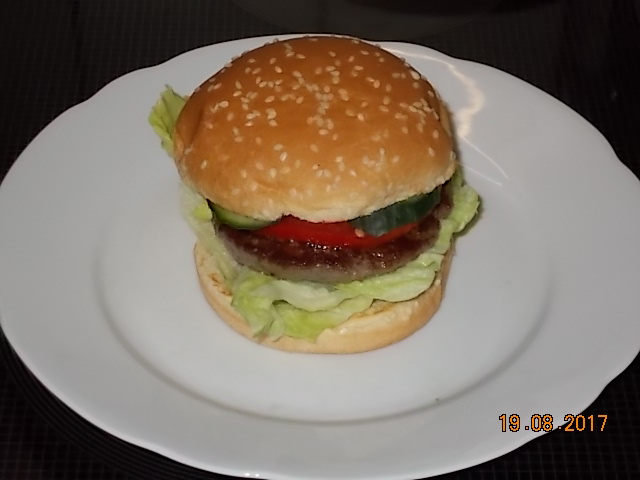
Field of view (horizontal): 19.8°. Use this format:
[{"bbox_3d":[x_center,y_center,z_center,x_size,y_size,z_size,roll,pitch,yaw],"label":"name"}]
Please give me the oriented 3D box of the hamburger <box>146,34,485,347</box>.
[{"bbox_3d":[0.000,-0.023,0.706,0.124,0.090,0.116,2,42,0],"label":"hamburger"}]

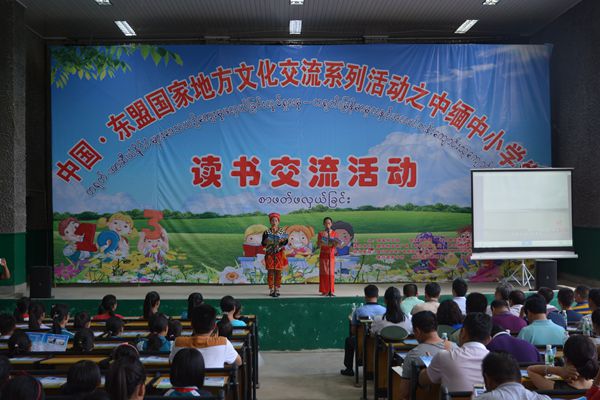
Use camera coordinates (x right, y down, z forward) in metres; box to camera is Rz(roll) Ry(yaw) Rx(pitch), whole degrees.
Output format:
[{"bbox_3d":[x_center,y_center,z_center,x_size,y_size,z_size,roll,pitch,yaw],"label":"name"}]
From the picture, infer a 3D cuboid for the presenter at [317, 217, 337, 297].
[{"bbox_3d":[0.540,1.127,12.900,0.420,1.580,0.360,0,-1,0],"label":"presenter"}]

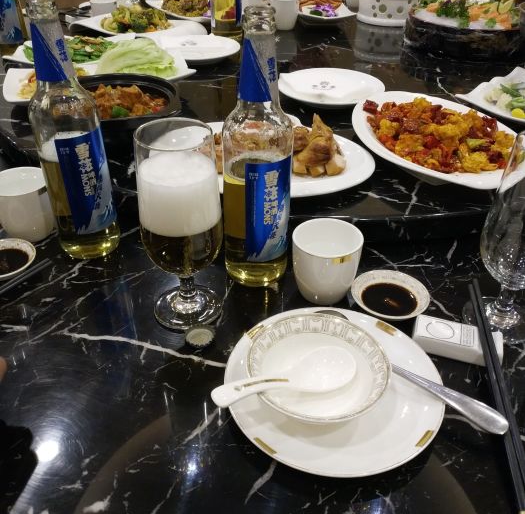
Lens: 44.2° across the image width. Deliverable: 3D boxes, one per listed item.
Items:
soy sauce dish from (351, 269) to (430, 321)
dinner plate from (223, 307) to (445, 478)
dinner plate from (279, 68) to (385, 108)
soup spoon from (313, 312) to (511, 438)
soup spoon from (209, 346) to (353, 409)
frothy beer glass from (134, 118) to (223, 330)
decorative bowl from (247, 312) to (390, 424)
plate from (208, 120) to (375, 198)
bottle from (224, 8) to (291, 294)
[{"bbox_3d":[0.137,0.046,0.698,0.082,0.021,0.082,0,36,0],"label":"soy sauce dish"},{"bbox_3d":[0.065,0.121,0.597,0.202,0.024,0.202,0,36,0],"label":"dinner plate"},{"bbox_3d":[0.127,-0.308,1.180,0.192,0.022,0.192,0,36,0],"label":"dinner plate"},{"bbox_3d":[0.122,0.102,0.576,0.200,0.025,0.042,27,44,34],"label":"soup spoon"},{"bbox_3d":[0.022,0.106,0.554,0.142,0.038,0.047,-5,35,-30],"label":"soup spoon"},{"bbox_3d":[-0.076,-0.026,0.611,0.078,0.193,0.078,1,37,0],"label":"frothy beer glass"},{"bbox_3d":[0.046,0.106,0.551,0.118,0.044,0.118,1,37,-1],"label":"decorative bowl"},{"bbox_3d":[0.000,-0.116,0.837,0.290,0.030,0.205,7,38,8],"label":"plate"},{"bbox_3d":[-0.005,-0.098,0.636,0.068,0.279,0.068,1,37,0],"label":"bottle"}]

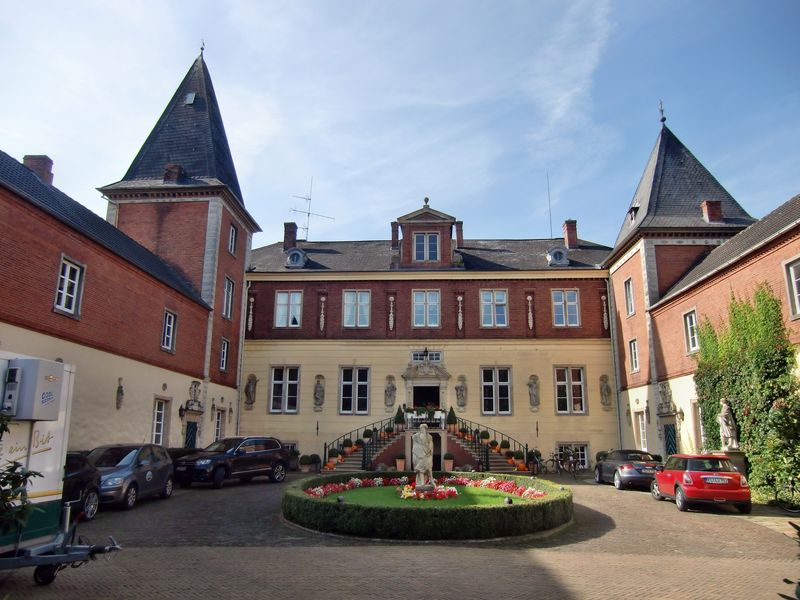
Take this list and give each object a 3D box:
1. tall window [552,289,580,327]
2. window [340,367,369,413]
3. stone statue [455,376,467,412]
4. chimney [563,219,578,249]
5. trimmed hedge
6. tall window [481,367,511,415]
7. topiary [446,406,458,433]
[{"bbox_3d":[9.315,0.470,31.053,1.625,2.226,0.220,0,-14,3],"label":"tall window"},{"bbox_3d":[-2.399,4.649,28.683,1.557,2.543,0.250,0,-13,3],"label":"window"},{"bbox_3d":[3.325,5.193,30.482,0.660,1.950,0.500,0,-14,3],"label":"stone statue"},{"bbox_3d":[10.960,-4.096,35.790,0.660,1.937,0.900,0,-14,3],"label":"chimney"},{"bbox_3d":[0.744,5.198,14.435,7.500,0.580,7.750,0,-13,3],"label":"trimmed hedge"},{"bbox_3d":[4.909,4.614,28.335,1.625,2.502,0.250,0,-13,3],"label":"tall window"},{"bbox_3d":[2.435,5.555,25.723,0.560,1.270,0.560,0,-13,3],"label":"topiary"}]

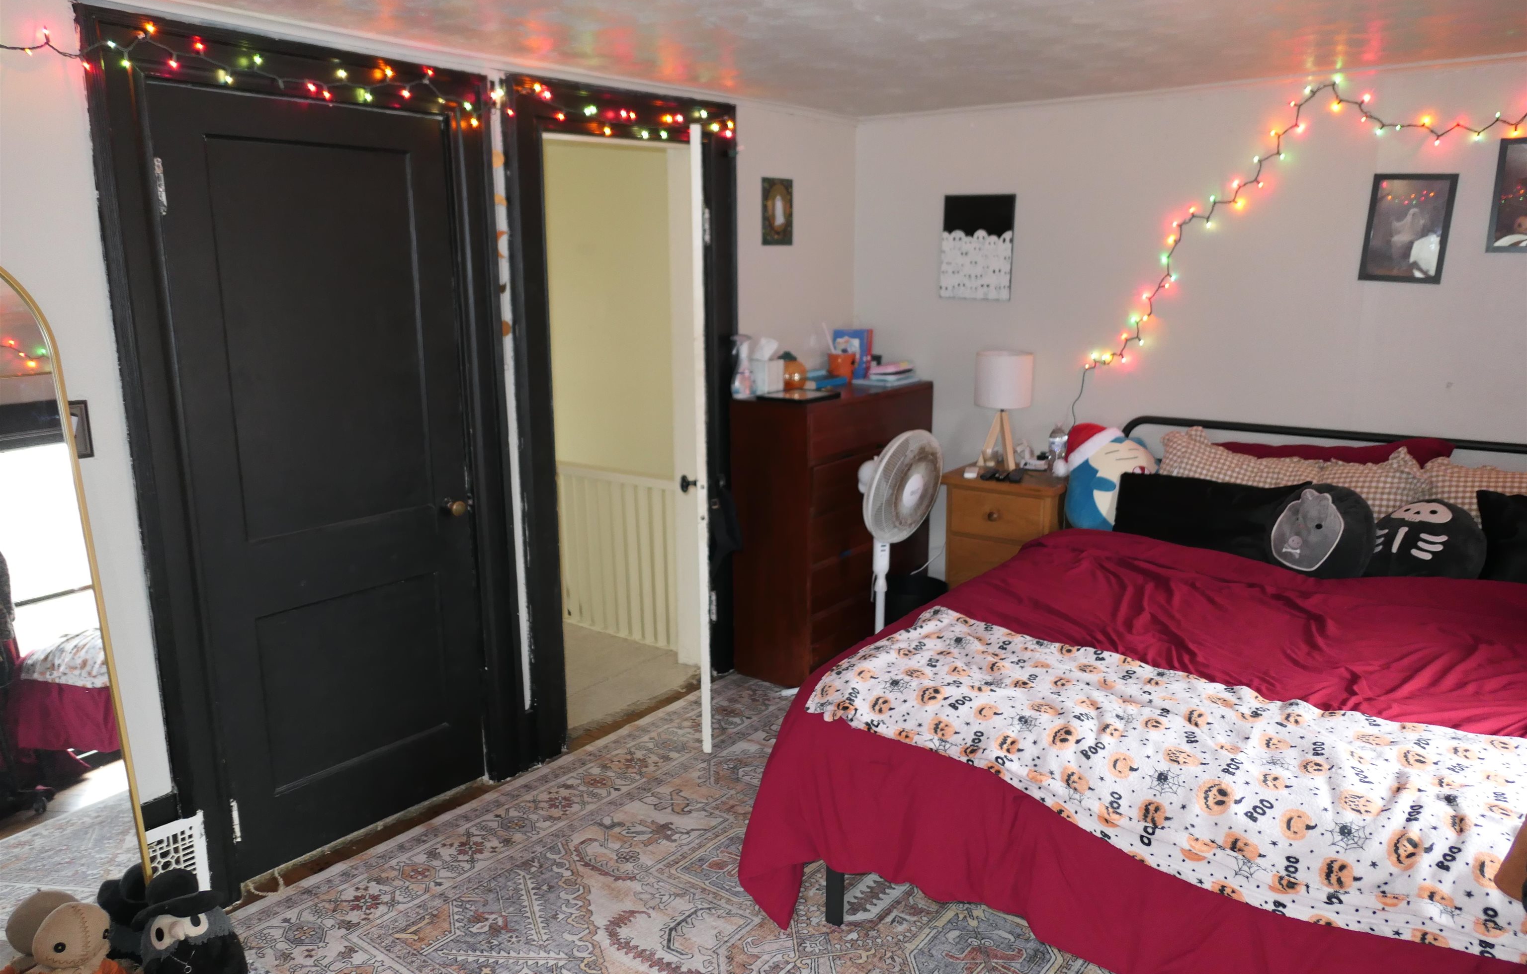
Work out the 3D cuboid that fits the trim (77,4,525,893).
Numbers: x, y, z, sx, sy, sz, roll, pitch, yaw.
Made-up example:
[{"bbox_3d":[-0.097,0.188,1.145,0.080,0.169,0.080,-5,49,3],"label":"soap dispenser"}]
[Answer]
[{"bbox_3d":[-1.146,-0.059,2.807,0.120,2.165,1.060,10,16,39],"label":"trim"}]

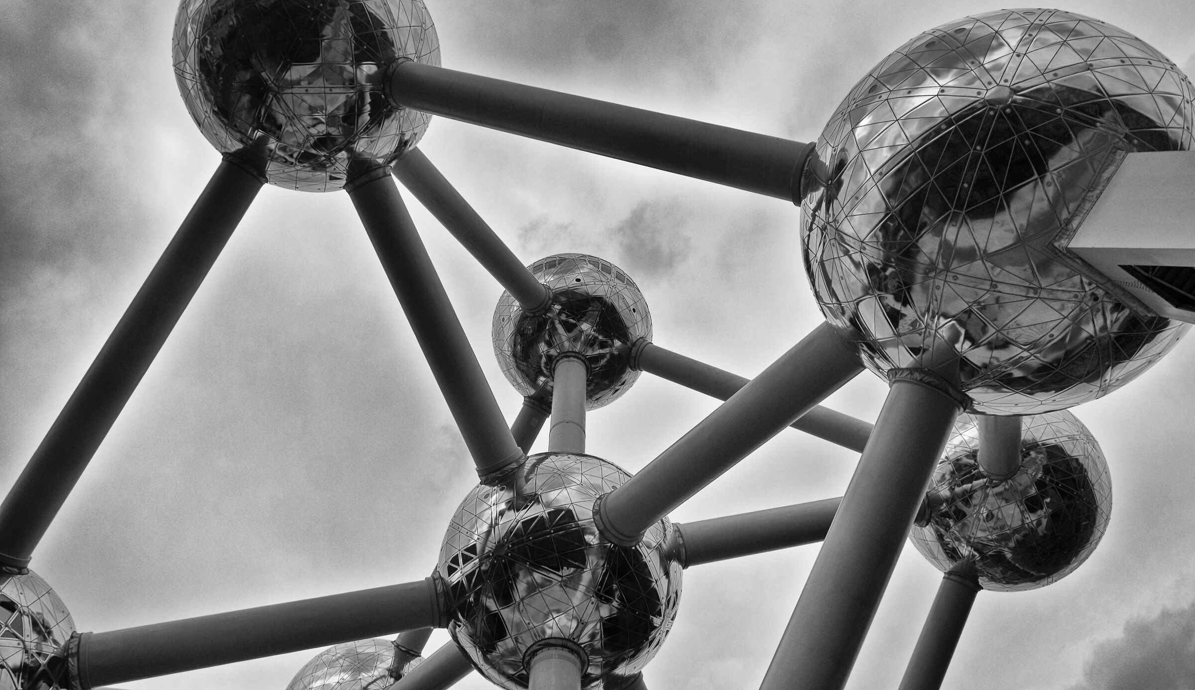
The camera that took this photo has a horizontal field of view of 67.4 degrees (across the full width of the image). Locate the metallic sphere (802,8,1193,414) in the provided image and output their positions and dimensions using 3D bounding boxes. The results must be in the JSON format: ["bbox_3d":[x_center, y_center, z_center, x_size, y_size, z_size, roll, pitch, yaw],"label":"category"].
[{"bbox_3d":[18.510,-5.826,41.366,18.000,18.000,18.000,0,-63,0],"label":"metallic sphere"}]

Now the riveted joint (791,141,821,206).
[{"bbox_3d":[10.850,-8.650,45.700,0.900,3.300,3.300,20,-60,28],"label":"riveted joint"}]

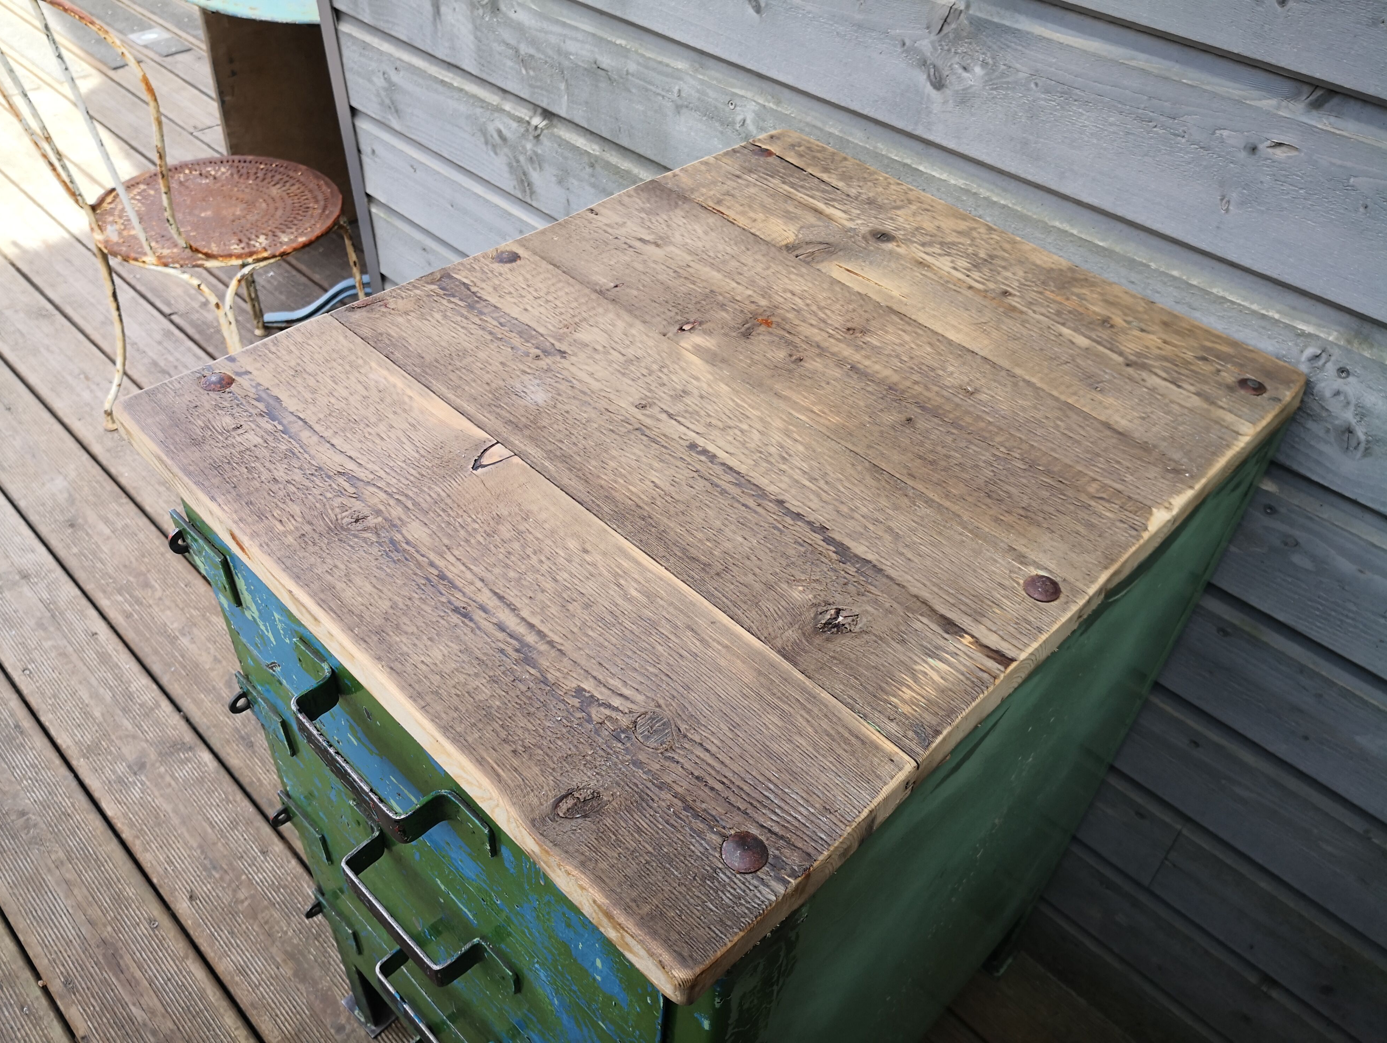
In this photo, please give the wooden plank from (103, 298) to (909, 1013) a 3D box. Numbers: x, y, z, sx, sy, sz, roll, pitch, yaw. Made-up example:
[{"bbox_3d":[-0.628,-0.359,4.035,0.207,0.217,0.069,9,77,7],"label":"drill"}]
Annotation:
[{"bbox_3d":[-0.126,0.030,0.604,0.503,0.025,0.151,36,52,28],"label":"wooden plank"}]

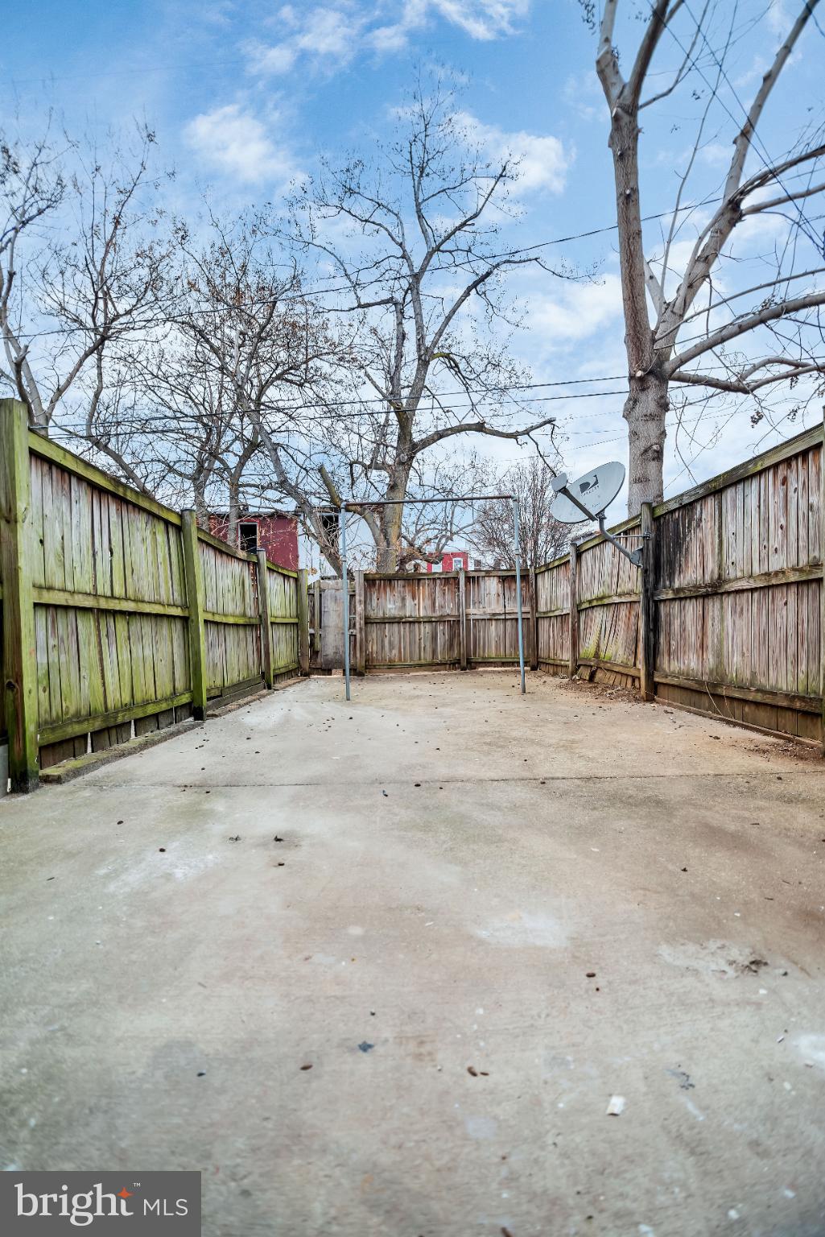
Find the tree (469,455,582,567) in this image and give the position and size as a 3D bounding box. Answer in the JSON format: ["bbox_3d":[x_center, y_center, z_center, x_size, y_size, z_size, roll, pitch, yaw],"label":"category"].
[{"bbox_3d":[5.600,-3.400,27.000,5.400,9.200,5.200,-1,0,-1],"label":"tree"}]

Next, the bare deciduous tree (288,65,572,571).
[{"bbox_3d":[0.390,-7.700,16.800,8.700,17.600,8.000,-1,0,-1],"label":"bare deciduous tree"}]

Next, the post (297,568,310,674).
[{"bbox_3d":[-1.970,0.050,9.900,0.140,1.910,0.140,-1,0,-1],"label":"post"}]

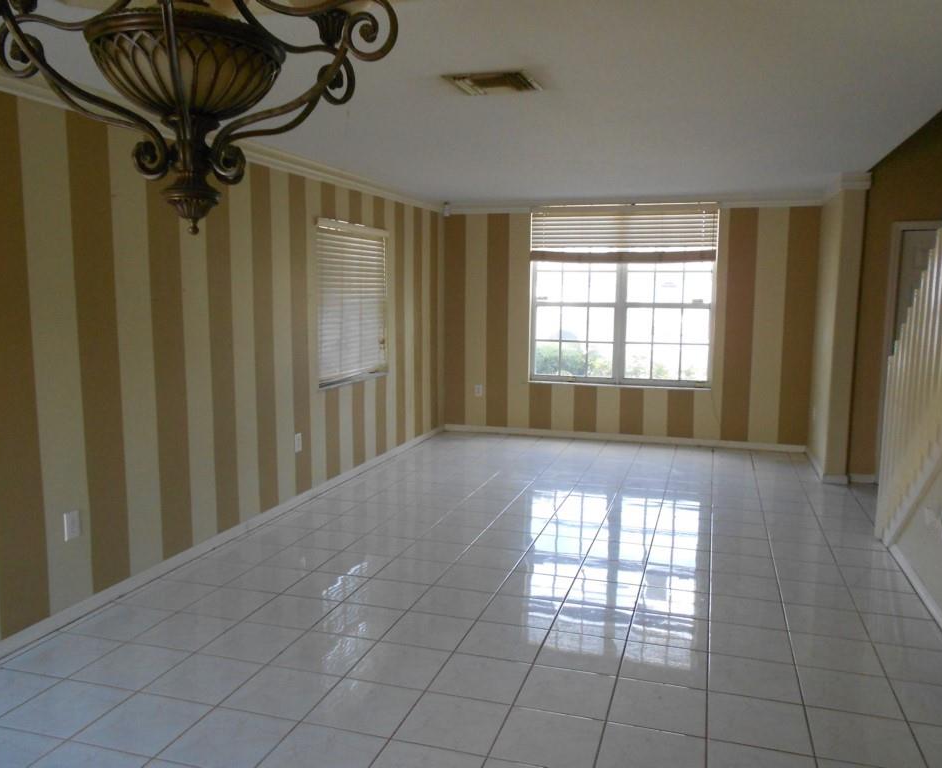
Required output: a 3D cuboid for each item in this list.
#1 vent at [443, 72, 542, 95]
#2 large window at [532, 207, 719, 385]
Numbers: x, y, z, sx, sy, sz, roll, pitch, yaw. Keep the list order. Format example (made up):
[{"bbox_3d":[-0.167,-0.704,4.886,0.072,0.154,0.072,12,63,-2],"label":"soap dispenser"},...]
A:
[{"bbox_3d":[0.102,-1.306,3.361,0.350,0.027,0.360,2,7,17],"label":"vent"},{"bbox_3d":[1.489,-0.866,7.704,1.835,1.780,0.100,2,7,17],"label":"large window"}]

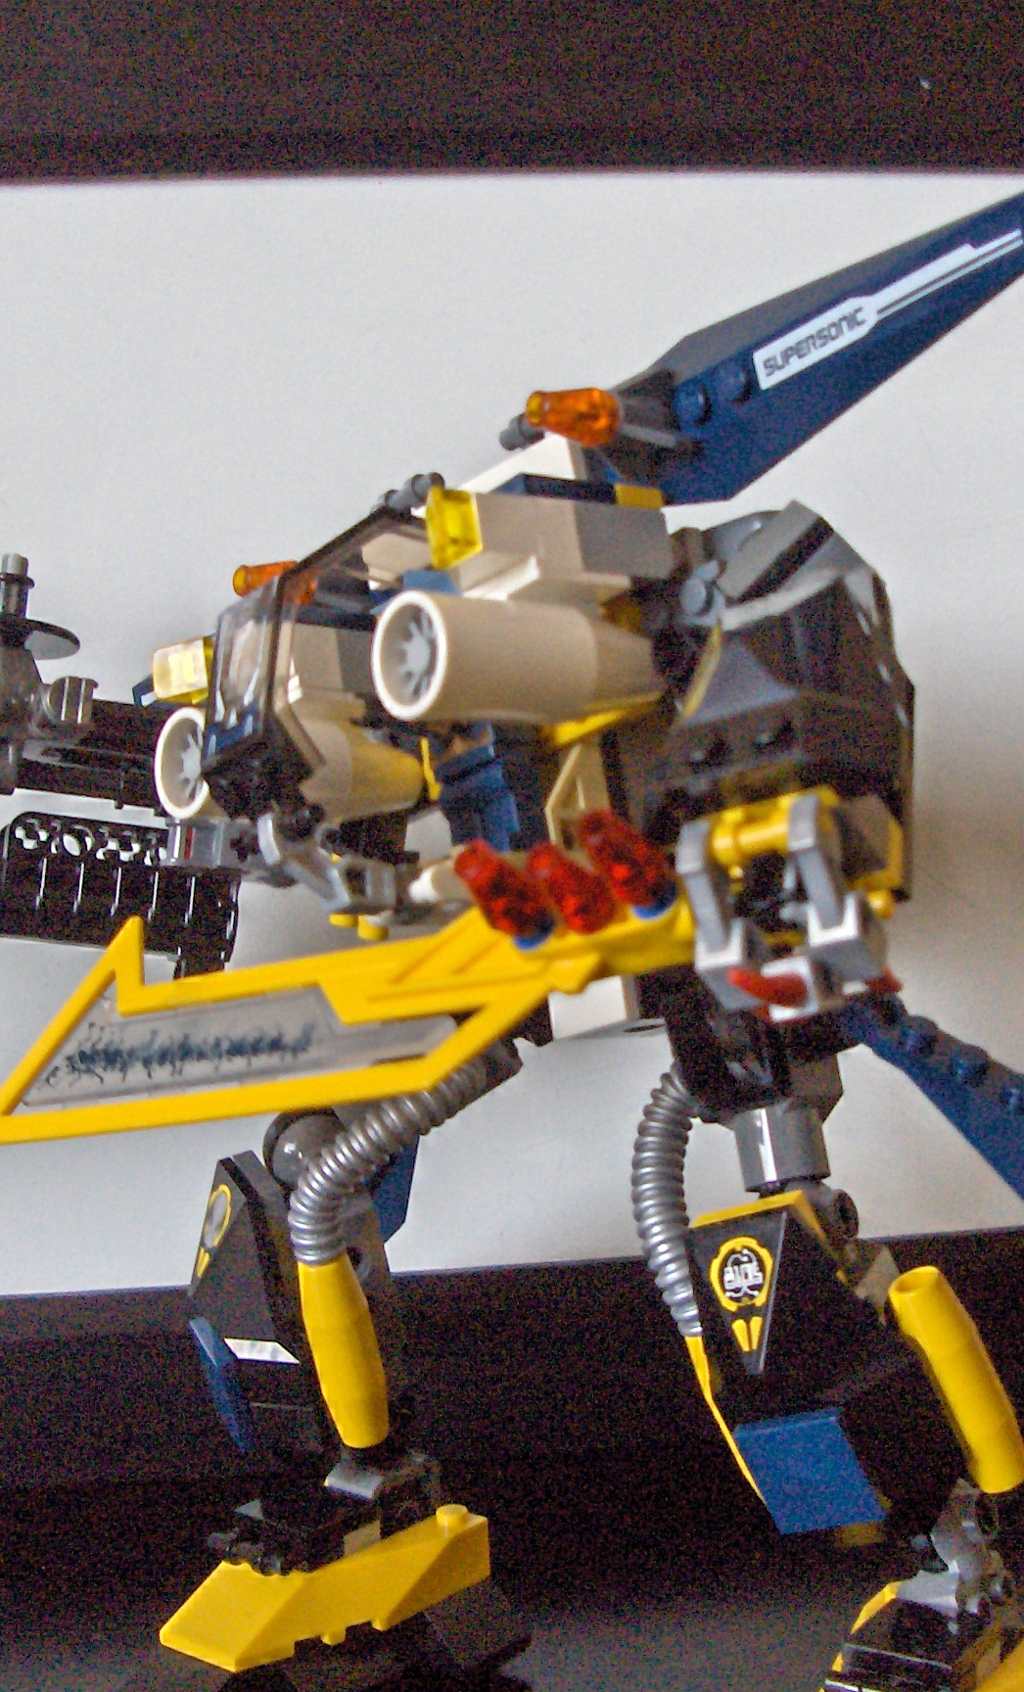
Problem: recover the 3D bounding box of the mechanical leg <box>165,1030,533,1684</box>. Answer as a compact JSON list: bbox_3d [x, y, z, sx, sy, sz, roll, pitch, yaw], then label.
[{"bbox_3d":[-0.023,0.073,0.333,0.049,0.085,0.038,-10,15,-35],"label":"mechanical leg"}]

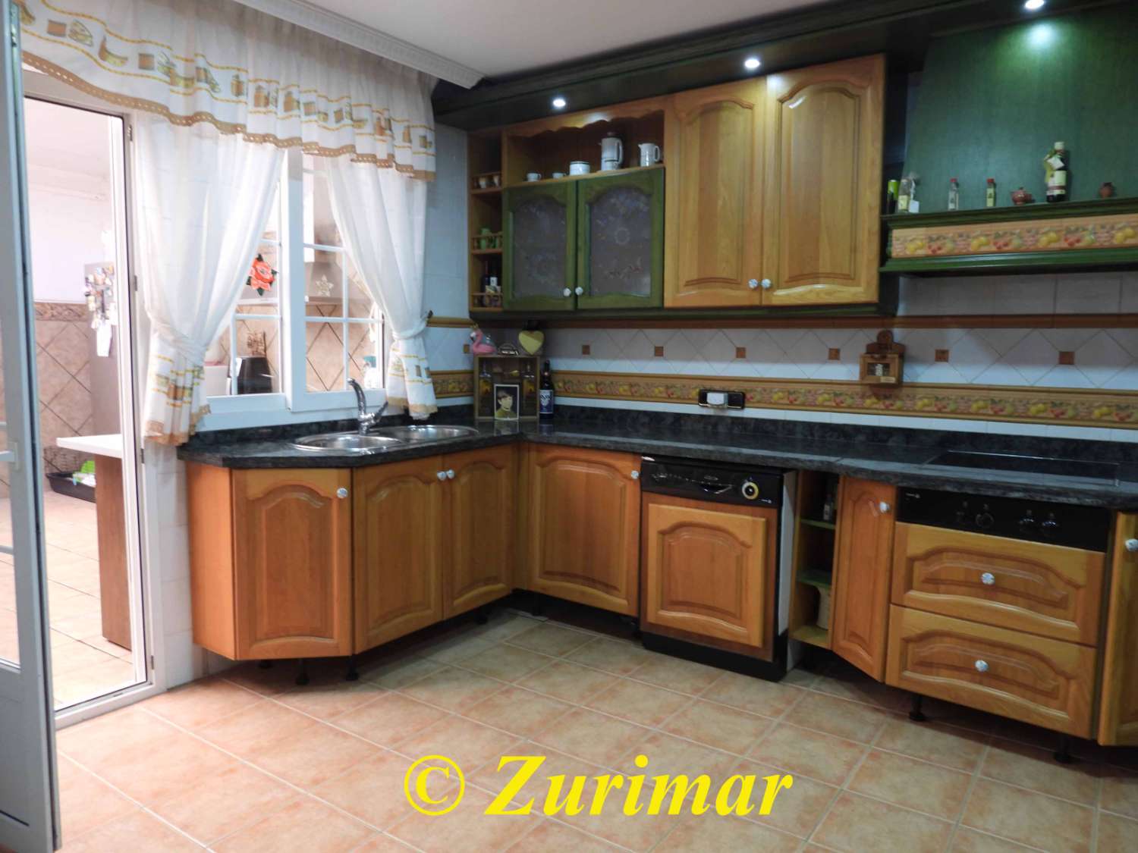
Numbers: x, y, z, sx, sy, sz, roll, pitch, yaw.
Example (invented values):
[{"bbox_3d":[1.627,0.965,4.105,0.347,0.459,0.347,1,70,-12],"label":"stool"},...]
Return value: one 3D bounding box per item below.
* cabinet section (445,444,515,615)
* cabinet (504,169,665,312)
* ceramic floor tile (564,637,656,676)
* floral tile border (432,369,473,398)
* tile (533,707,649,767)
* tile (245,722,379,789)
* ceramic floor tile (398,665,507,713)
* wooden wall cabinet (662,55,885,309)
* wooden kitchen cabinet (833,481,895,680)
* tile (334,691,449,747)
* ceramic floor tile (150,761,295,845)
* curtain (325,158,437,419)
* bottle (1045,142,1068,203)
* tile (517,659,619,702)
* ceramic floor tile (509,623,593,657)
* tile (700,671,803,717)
[{"bbox_3d":[-0.620,0.427,3.622,0.573,0.702,0.474,4,6,34],"label":"cabinet section"},{"bbox_3d":[0.142,-0.887,3.927,0.927,0.622,0.337,4,6,35],"label":"cabinet"},{"bbox_3d":[0.180,0.975,3.334,0.307,0.010,0.307,4,6,35],"label":"ceramic floor tile"},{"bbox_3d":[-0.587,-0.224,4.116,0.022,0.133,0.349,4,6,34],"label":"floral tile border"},{"bbox_3d":[0.077,1.034,2.632,0.306,0.010,0.306,4,6,35],"label":"tile"},{"bbox_3d":[-0.792,1.041,2.487,0.307,0.010,0.307,4,6,35],"label":"tile"},{"bbox_3d":[-0.428,0.984,2.951,0.300,0.010,0.300,4,6,35],"label":"ceramic floor tile"},{"bbox_3d":[0.897,-0.971,3.363,0.920,0.920,0.334,4,6,34],"label":"wooden wall cabinet"},{"bbox_3d":[1.233,0.521,2.892,0.380,0.699,0.300,-1,6,-15],"label":"wooden kitchen cabinet"},{"bbox_3d":[-0.614,1.020,2.742,0.307,0.010,0.307,4,6,35],"label":"tile"},{"bbox_3d":[-0.968,1.062,2.226,0.306,0.010,0.306,4,6,35],"label":"ceramic floor tile"},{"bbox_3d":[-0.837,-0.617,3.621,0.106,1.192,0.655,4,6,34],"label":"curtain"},{"bbox_3d":[1.584,-0.821,2.559,0.062,0.200,0.060,4,6,35],"label":"bottle"},{"bbox_3d":[-0.002,0.996,3.076,0.307,0.010,0.307,4,6,35],"label":"tile"},{"bbox_3d":[-0.082,0.956,3.508,0.306,0.010,0.306,4,6,34],"label":"ceramic floor tile"},{"bbox_3d":[0.689,1.014,2.981,0.306,0.010,0.306,4,6,34],"label":"tile"}]

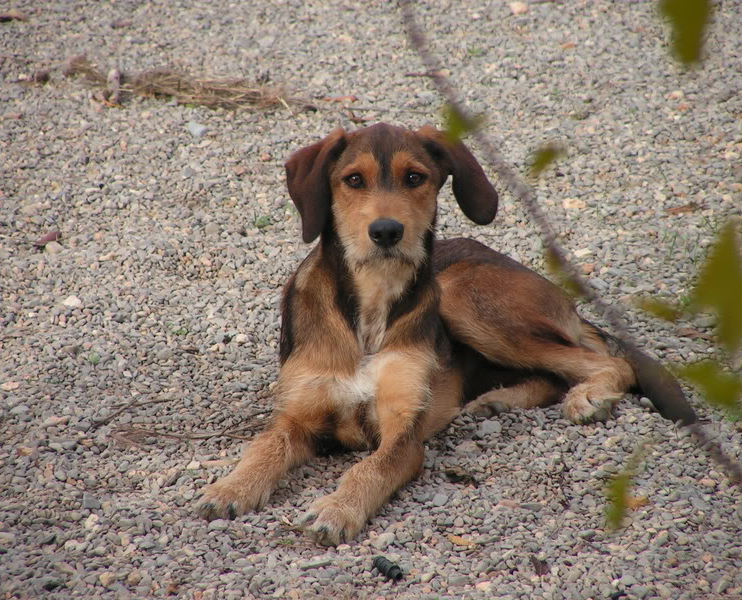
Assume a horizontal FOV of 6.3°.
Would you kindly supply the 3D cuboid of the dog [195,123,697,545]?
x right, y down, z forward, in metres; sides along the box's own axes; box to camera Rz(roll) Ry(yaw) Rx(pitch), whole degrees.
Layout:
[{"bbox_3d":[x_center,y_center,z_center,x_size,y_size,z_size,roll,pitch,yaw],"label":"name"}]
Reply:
[{"bbox_3d":[0.069,-0.012,7.438,0.370,0.380,0.690,9,18,31],"label":"dog"}]

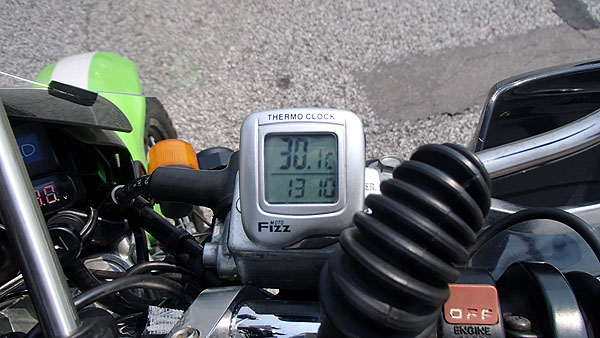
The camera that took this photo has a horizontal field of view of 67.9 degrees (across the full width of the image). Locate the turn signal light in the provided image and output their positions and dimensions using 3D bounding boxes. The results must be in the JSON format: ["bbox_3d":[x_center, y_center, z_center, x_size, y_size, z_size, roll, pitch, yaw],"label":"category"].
[{"bbox_3d":[-0.152,0.008,0.535,0.060,0.056,0.070,-8,52,-6],"label":"turn signal light"}]

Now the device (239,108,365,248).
[{"bbox_3d":[0.001,0.004,0.179,0.049,0.018,0.054,0,77,0],"label":"device"}]

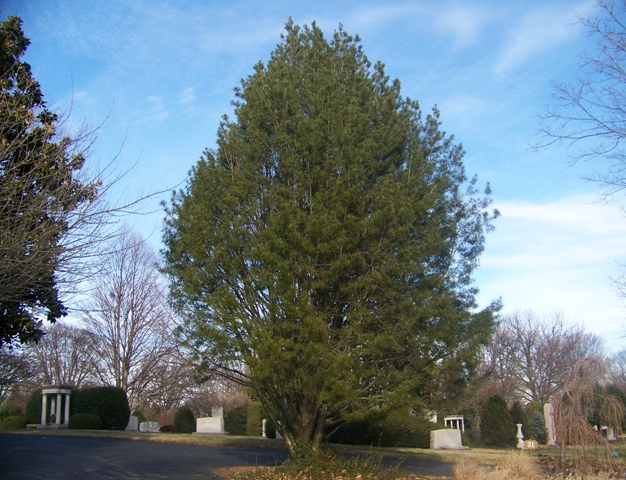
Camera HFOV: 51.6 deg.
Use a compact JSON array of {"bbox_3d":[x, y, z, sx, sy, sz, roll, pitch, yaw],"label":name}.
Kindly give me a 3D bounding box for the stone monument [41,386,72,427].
[{"bbox_3d":[-19.536,12.627,49.000,1.900,3.260,1.900,-3,-15,9],"label":"stone monument"}]

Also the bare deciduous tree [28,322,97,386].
[{"bbox_3d":[-27.983,15.021,72.000,8.010,11.450,8.000,-1,-14,0],"label":"bare deciduous tree"}]

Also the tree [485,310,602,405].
[{"bbox_3d":[22.441,12.803,63.000,11.680,11.660,10.500,-1,-14,0],"label":"tree"}]

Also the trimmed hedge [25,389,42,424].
[{"bbox_3d":[-23.928,14.582,56.000,2.000,3.400,2.000,-1,-14,0],"label":"trimmed hedge"}]

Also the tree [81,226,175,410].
[{"bbox_3d":[-19.958,9.141,70.000,9.800,20.500,9.500,-1,-14,0],"label":"tree"}]

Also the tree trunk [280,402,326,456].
[{"bbox_3d":[-0.294,5.872,20.000,1.480,1.630,1.300,-1,-14,0],"label":"tree trunk"}]

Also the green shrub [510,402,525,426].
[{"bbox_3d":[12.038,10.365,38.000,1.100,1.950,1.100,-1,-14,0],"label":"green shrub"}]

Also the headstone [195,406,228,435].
[{"bbox_3d":[-6.274,11.157,40.000,2.100,1.670,0.900,-1,-14,0],"label":"headstone"}]

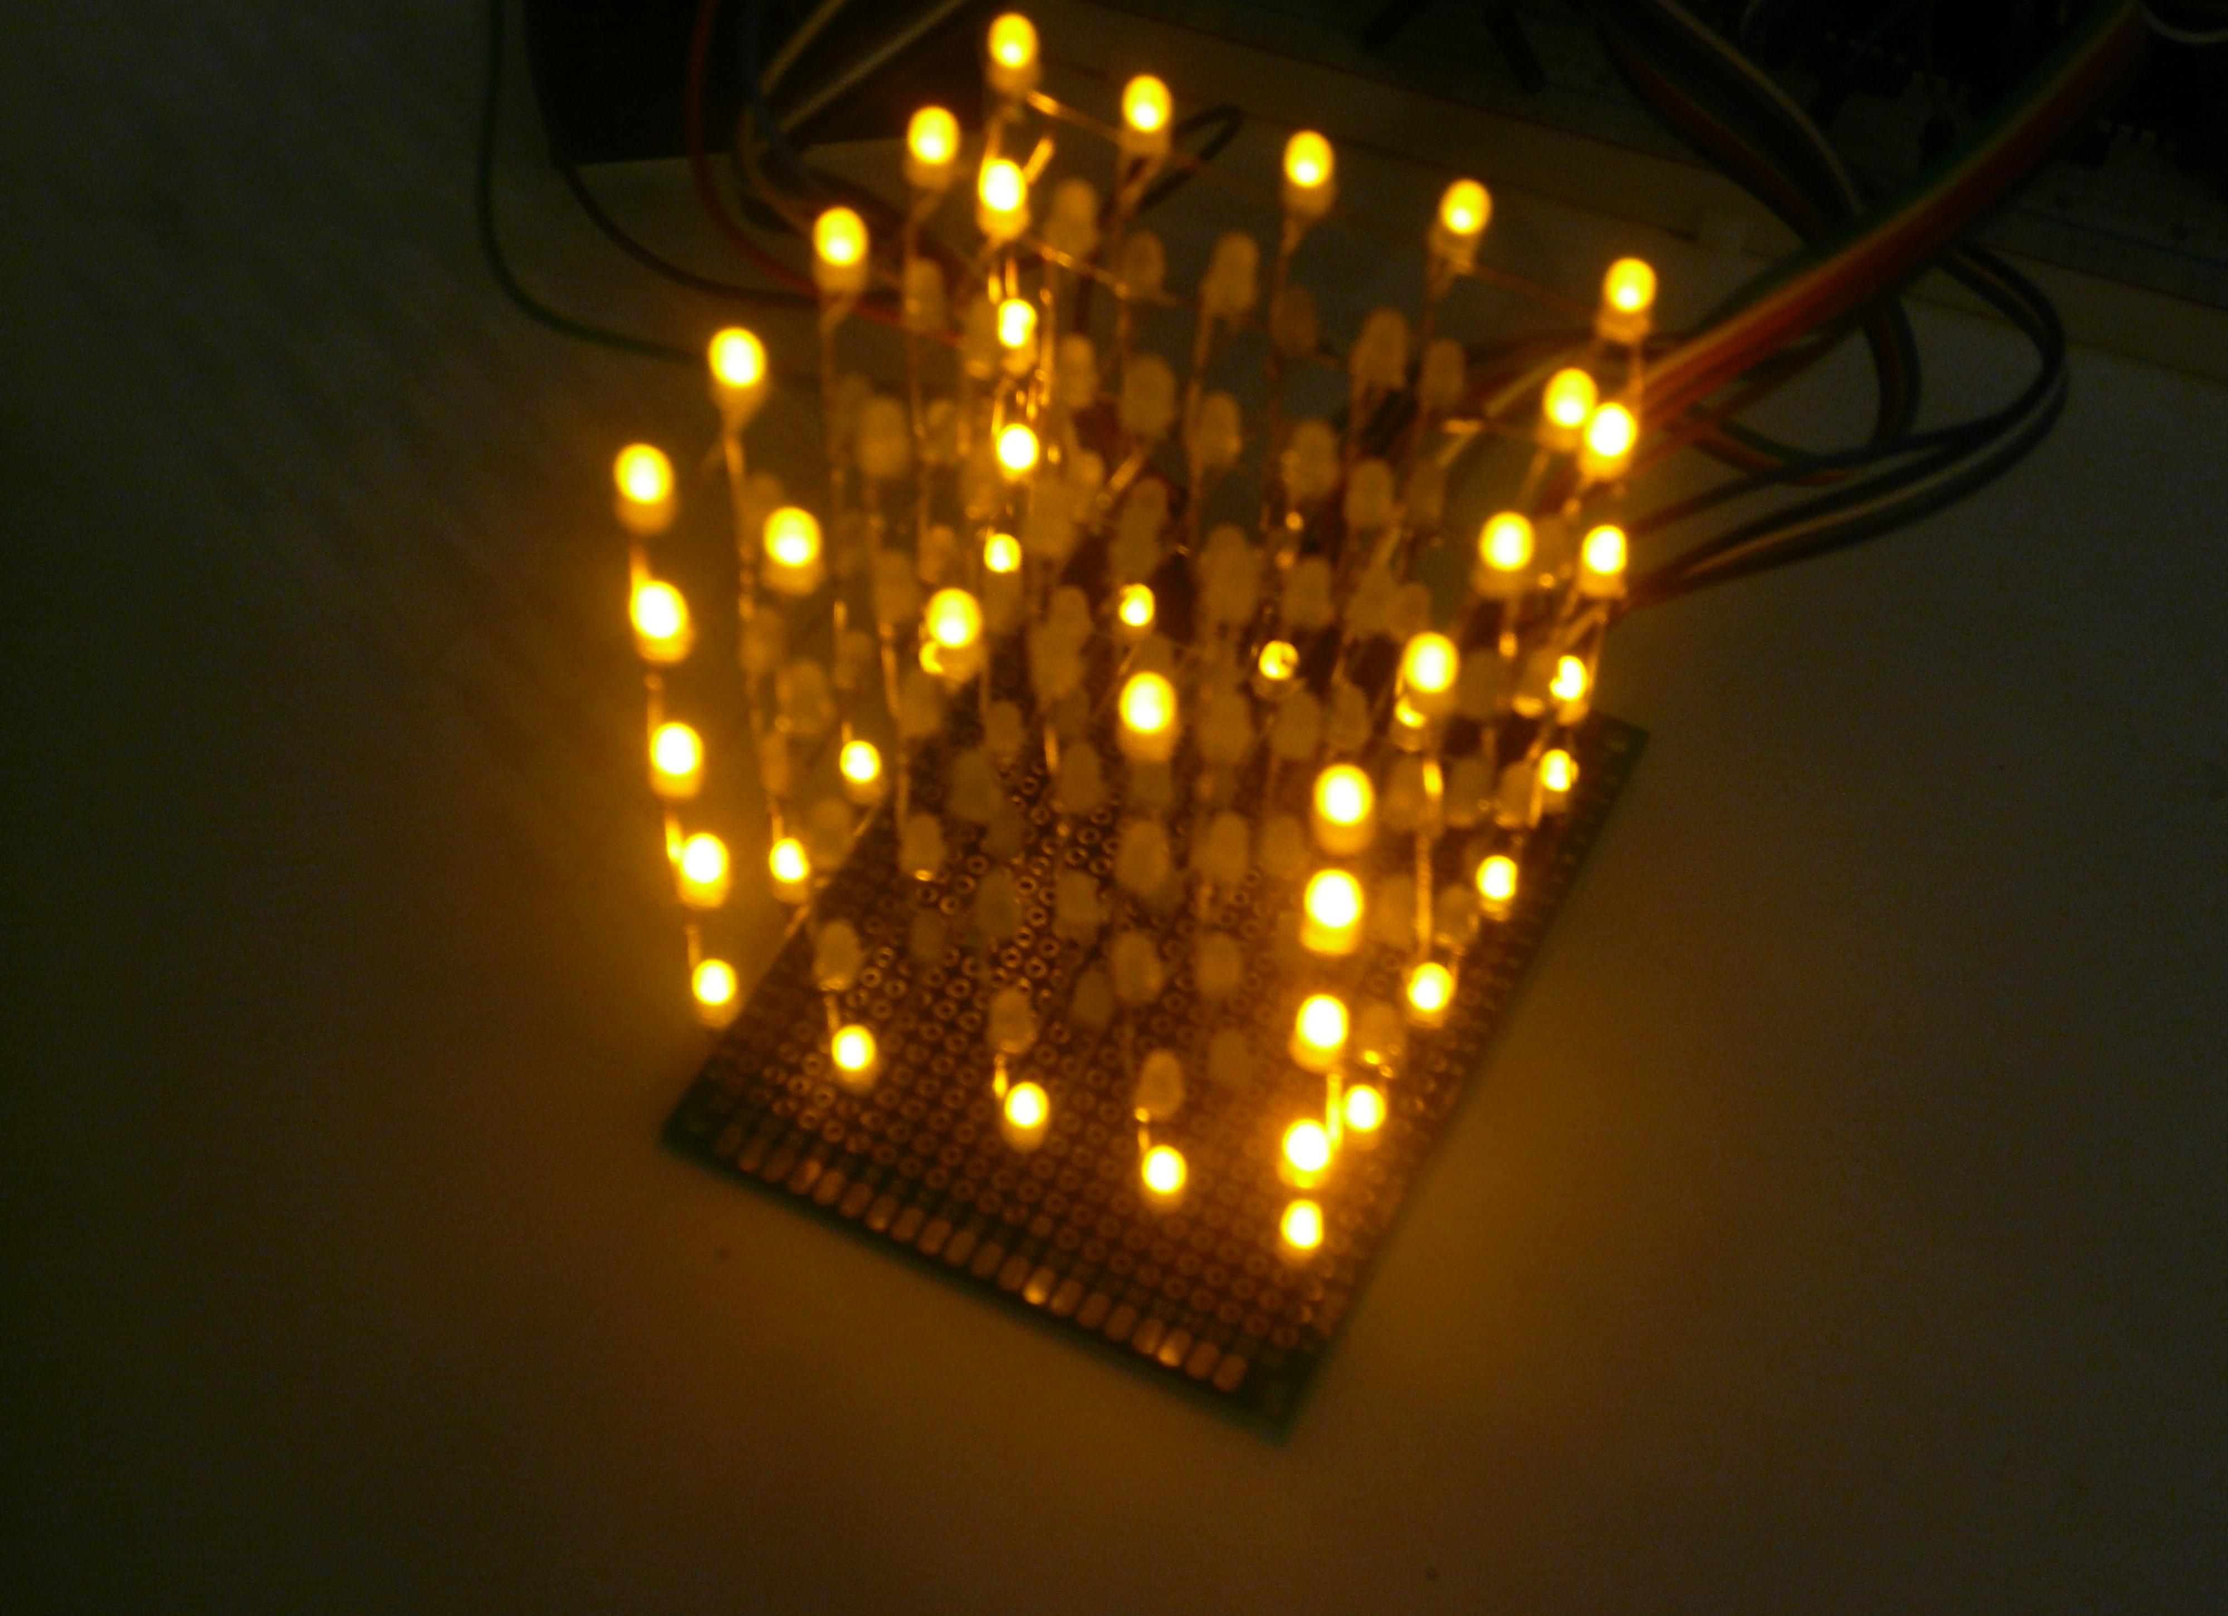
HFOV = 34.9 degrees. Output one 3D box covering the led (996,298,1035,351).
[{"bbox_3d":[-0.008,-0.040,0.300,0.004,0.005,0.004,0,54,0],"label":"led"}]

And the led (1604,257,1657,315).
[{"bbox_3d":[0.038,-0.038,0.261,0.004,0.005,0.004,0,55,0],"label":"led"}]

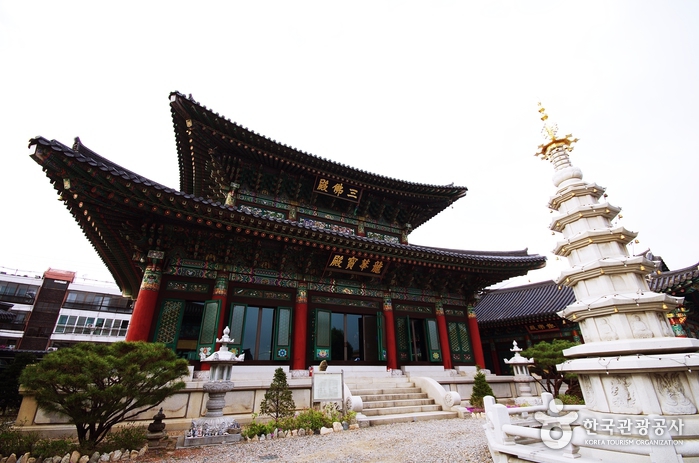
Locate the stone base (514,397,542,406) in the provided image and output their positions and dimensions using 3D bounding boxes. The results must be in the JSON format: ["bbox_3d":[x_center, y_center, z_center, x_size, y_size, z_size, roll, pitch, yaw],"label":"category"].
[{"bbox_3d":[8.010,7.589,12.963,1.150,0.420,1.150,11,-28,-23],"label":"stone base"}]

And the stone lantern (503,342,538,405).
[{"bbox_3d":[8.000,6.516,13.479,1.200,2.740,1.200,11,-28,-23],"label":"stone lantern"}]

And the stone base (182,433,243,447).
[{"bbox_3d":[-3.651,5.459,7.768,1.300,0.170,1.300,11,-28,-23],"label":"stone base"}]

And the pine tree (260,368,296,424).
[{"bbox_3d":[-2.316,5.458,9.797,1.170,1.620,1.170,11,-28,-23],"label":"pine tree"}]

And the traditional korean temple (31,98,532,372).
[{"bbox_3d":[-2.174,2.349,22.479,27.100,15.700,17.500,11,-28,-23],"label":"traditional korean temple"}]

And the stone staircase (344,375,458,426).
[{"bbox_3d":[1.846,6.463,11.339,4.350,1.370,2.400,11,-28,-23],"label":"stone staircase"}]

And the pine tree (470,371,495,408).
[{"bbox_3d":[6.015,7.049,13.211,1.150,1.630,1.150,11,-28,-23],"label":"pine tree"}]

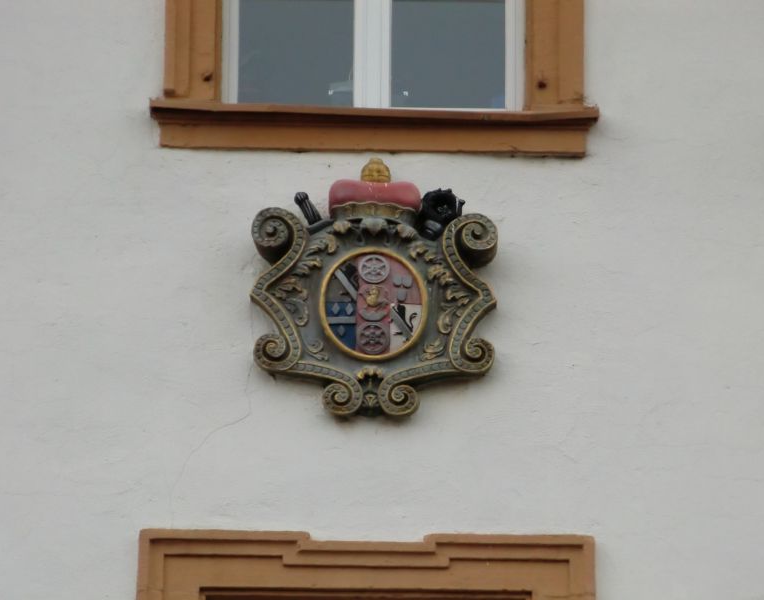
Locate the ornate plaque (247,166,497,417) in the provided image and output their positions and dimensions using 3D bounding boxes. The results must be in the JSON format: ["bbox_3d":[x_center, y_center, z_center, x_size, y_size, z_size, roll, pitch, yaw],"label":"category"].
[{"bbox_3d":[-0.030,-0.044,19.500,0.865,0.940,0.200,1,-18,-2],"label":"ornate plaque"}]

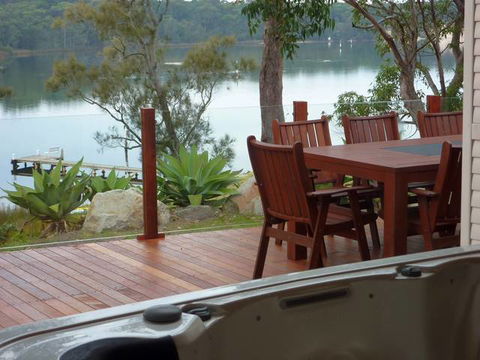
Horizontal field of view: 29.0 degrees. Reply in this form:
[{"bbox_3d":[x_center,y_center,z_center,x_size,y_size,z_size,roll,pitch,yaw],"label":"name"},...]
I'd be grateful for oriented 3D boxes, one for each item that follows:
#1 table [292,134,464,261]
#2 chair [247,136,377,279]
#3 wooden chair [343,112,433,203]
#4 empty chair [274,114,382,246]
[{"bbox_3d":[1.565,0.139,6.460,2.222,0.758,1.116,-6,10,-31],"label":"table"},{"bbox_3d":[0.441,0.183,5.707,0.651,0.923,0.571,-7,11,-36],"label":"chair"},{"bbox_3d":[1.189,-0.029,7.032,0.571,0.923,0.651,-6,10,-33],"label":"wooden chair"},{"bbox_3d":[0.621,0.026,6.719,0.571,0.923,0.651,-7,11,-35],"label":"empty chair"}]

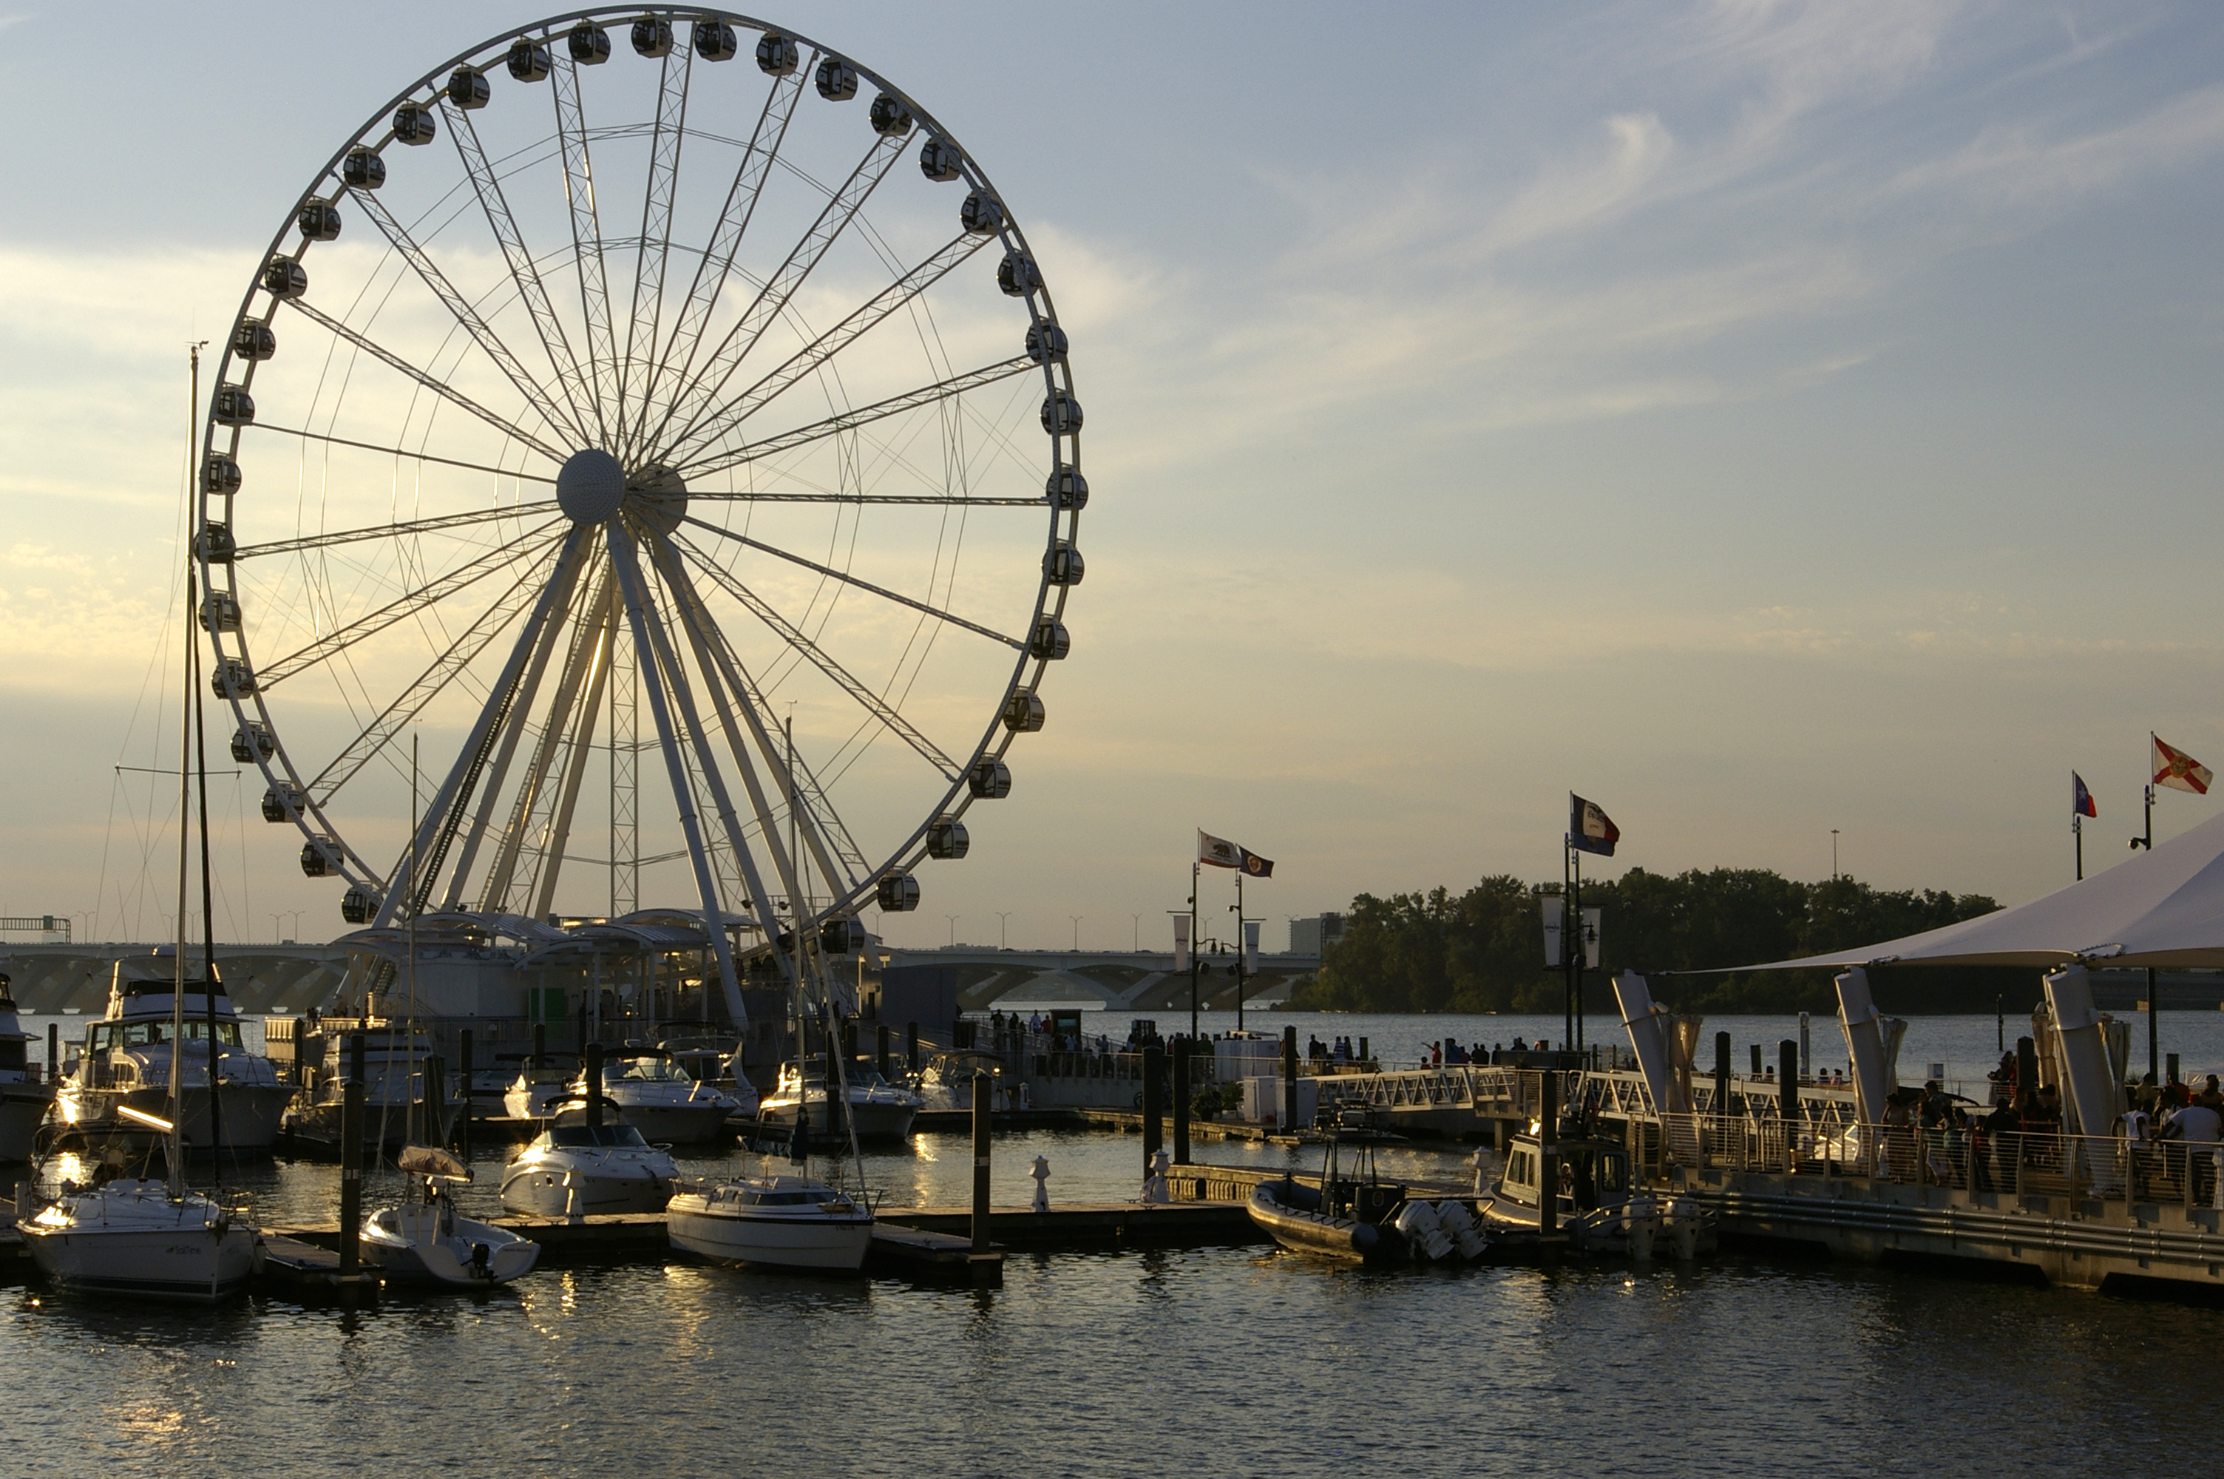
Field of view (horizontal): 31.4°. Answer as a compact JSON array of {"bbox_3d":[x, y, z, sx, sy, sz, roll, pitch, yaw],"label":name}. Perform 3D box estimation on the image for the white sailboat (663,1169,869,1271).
[{"bbox_3d":[-6.090,9.092,75.347,2.390,1.750,7.850,2,-4,-27],"label":"white sailboat"}]

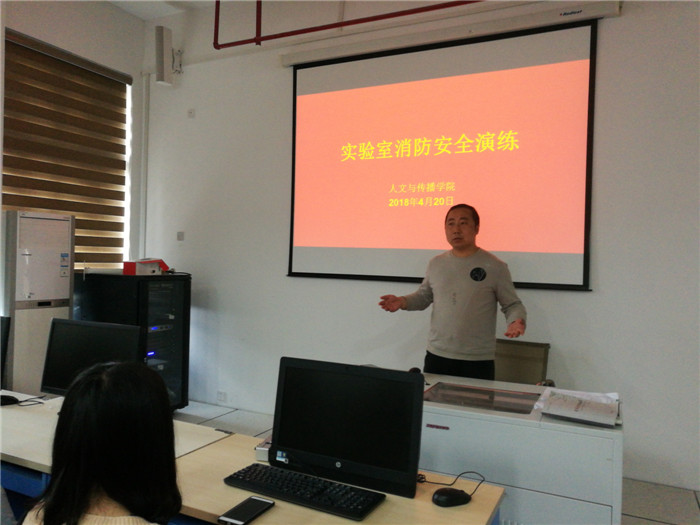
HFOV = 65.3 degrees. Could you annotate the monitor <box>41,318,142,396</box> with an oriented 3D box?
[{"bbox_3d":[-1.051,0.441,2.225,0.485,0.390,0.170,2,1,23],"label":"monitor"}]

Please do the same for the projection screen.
[{"bbox_3d":[0.560,-0.749,4.171,2.390,1.800,0.050,2,1,27],"label":"projection screen"}]

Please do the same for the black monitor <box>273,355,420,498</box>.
[{"bbox_3d":[-0.006,0.489,1.684,0.490,0.360,0.160,2,1,26],"label":"black monitor"}]

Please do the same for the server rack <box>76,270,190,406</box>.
[{"bbox_3d":[-1.993,0.727,4.966,0.850,1.220,0.600,2,1,27],"label":"server rack"}]

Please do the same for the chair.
[{"bbox_3d":[0.815,0.947,3.040,0.560,0.970,0.600,2,1,27],"label":"chair"}]

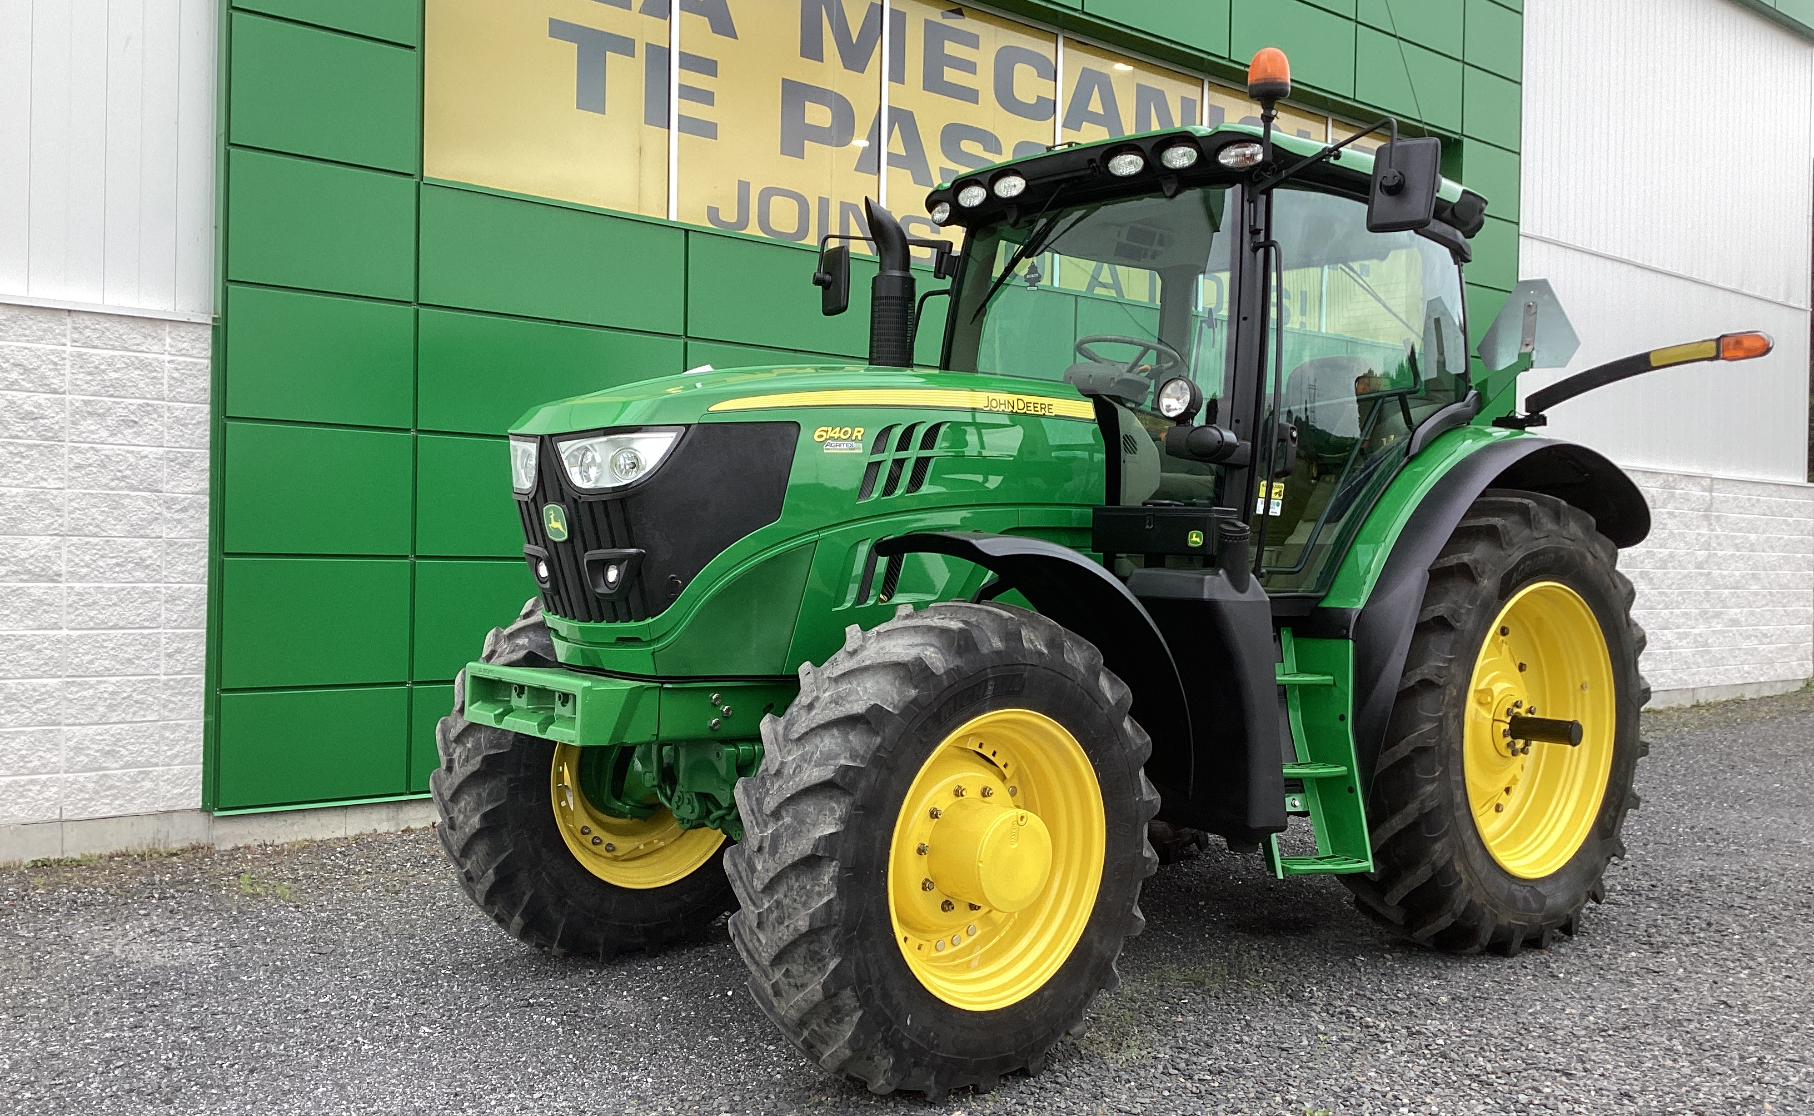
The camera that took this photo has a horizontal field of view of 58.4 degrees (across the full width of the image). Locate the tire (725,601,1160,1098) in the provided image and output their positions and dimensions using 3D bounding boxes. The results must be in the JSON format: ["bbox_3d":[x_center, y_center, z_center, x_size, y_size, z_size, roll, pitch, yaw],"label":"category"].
[{"bbox_3d":[0.145,0.800,4.540,1.380,1.360,0.380,1,1,-40],"label":"tire"}]

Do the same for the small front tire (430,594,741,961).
[{"bbox_3d":[-1.007,0.743,5.862,1.380,1.360,0.380,1,1,-40],"label":"small front tire"}]

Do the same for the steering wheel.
[{"bbox_3d":[0.849,-0.775,6.201,0.400,0.080,0.400,22,-12,-39],"label":"steering wheel"}]

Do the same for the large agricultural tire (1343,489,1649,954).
[{"bbox_3d":[2.270,0.631,6.307,1.806,1.786,0.475,1,1,-40],"label":"large agricultural tire"}]

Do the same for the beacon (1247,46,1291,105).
[{"bbox_3d":[1.187,-1.584,5.324,0.138,0.185,0.138,2,1,0],"label":"beacon"}]

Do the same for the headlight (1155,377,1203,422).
[{"bbox_3d":[0.863,-0.502,5.139,0.085,0.139,0.138,1,1,-40],"label":"headlight"}]

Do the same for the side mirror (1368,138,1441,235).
[{"bbox_3d":[1.504,-1.131,4.918,0.080,0.265,0.210,12,-5,-40],"label":"side mirror"}]

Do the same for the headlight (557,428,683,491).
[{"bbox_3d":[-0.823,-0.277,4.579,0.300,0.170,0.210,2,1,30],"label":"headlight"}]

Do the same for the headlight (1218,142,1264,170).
[{"bbox_3d":[1.131,-1.340,5.433,0.165,0.090,0.080,2,1,32],"label":"headlight"}]

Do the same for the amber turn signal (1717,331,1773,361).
[{"bbox_3d":[2.990,-0.757,5.800,0.065,0.090,0.175,1,-4,-40],"label":"amber turn signal"}]

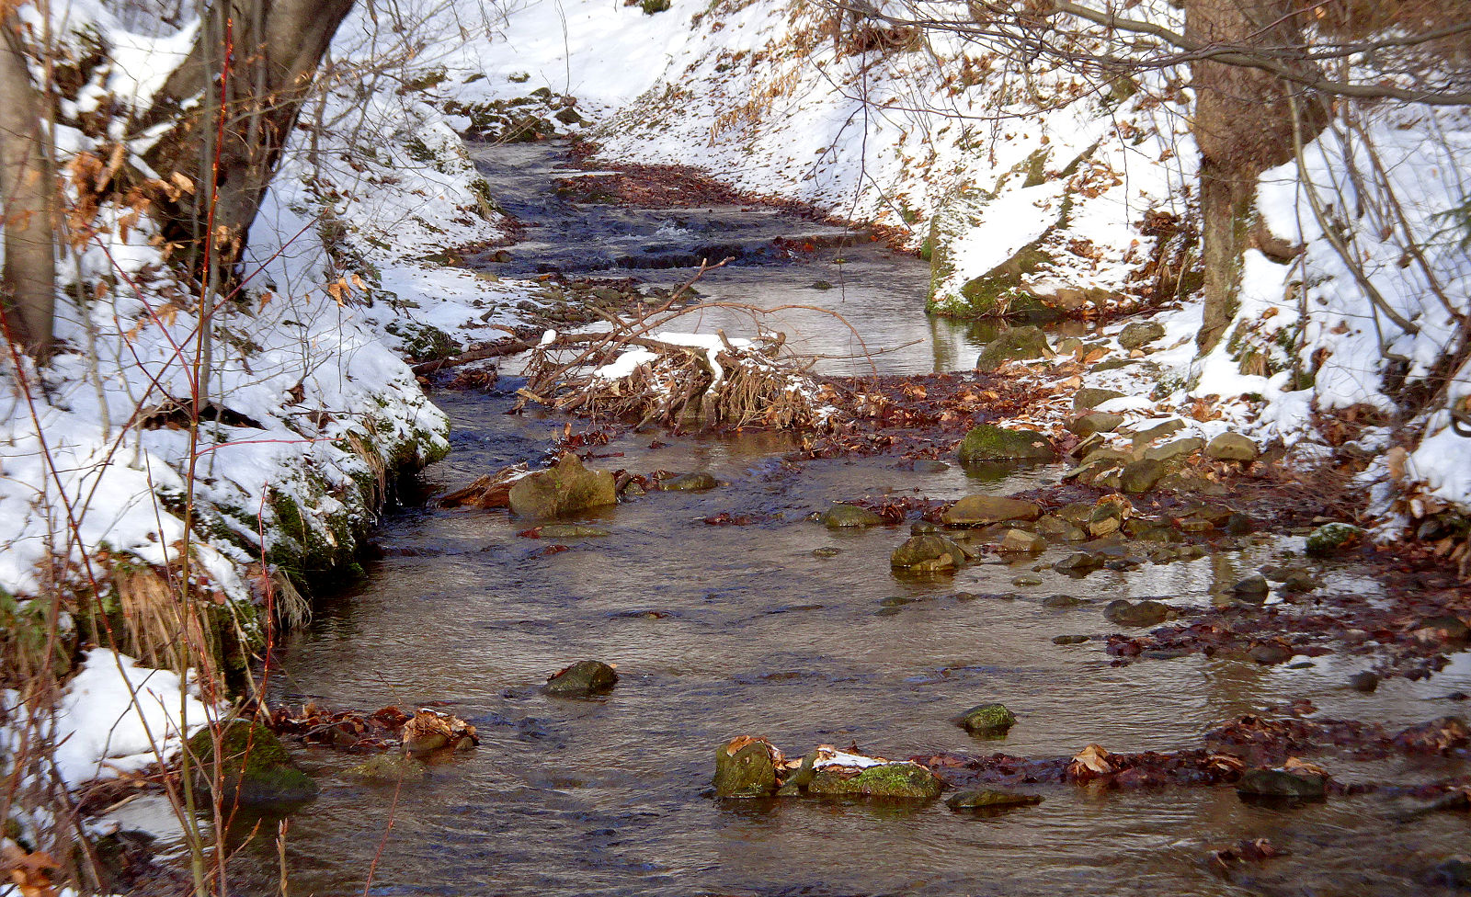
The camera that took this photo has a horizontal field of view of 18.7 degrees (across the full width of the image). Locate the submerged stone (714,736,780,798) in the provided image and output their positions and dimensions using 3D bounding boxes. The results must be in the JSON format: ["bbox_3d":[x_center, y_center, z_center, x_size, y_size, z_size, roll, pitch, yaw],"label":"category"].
[{"bbox_3d":[0.030,0.841,11.766,0.171,0.169,0.146,0,6,0],"label":"submerged stone"}]

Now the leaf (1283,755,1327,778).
[{"bbox_3d":[1.334,0.746,10.450,0.102,0.045,0.075,0,5,0],"label":"leaf"}]

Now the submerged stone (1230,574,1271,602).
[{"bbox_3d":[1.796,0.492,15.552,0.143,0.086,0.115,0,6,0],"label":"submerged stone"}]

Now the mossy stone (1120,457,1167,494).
[{"bbox_3d":[1.593,0.110,17.450,0.180,0.135,0.160,0,5,0],"label":"mossy stone"}]

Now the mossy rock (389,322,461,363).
[{"bbox_3d":[-1.637,-0.560,23.500,0.375,0.190,0.280,0,5,0],"label":"mossy rock"}]

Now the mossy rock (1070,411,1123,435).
[{"bbox_3d":[1.495,-0.105,18.484,0.231,0.100,0.186,0,6,0],"label":"mossy rock"}]

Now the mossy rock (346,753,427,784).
[{"bbox_3d":[-0.945,0.866,12.074,0.219,0.078,0.165,0,6,0],"label":"mossy rock"}]

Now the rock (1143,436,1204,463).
[{"bbox_3d":[1.766,0.005,18.000,0.255,0.090,0.190,0,5,0],"label":"rock"}]

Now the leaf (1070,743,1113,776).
[{"bbox_3d":[0.953,0.832,11.941,0.113,0.079,0.091,0,6,0],"label":"leaf"}]

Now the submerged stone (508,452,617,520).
[{"bbox_3d":[-0.649,0.142,16.750,0.406,0.250,0.270,0,5,0],"label":"submerged stone"}]

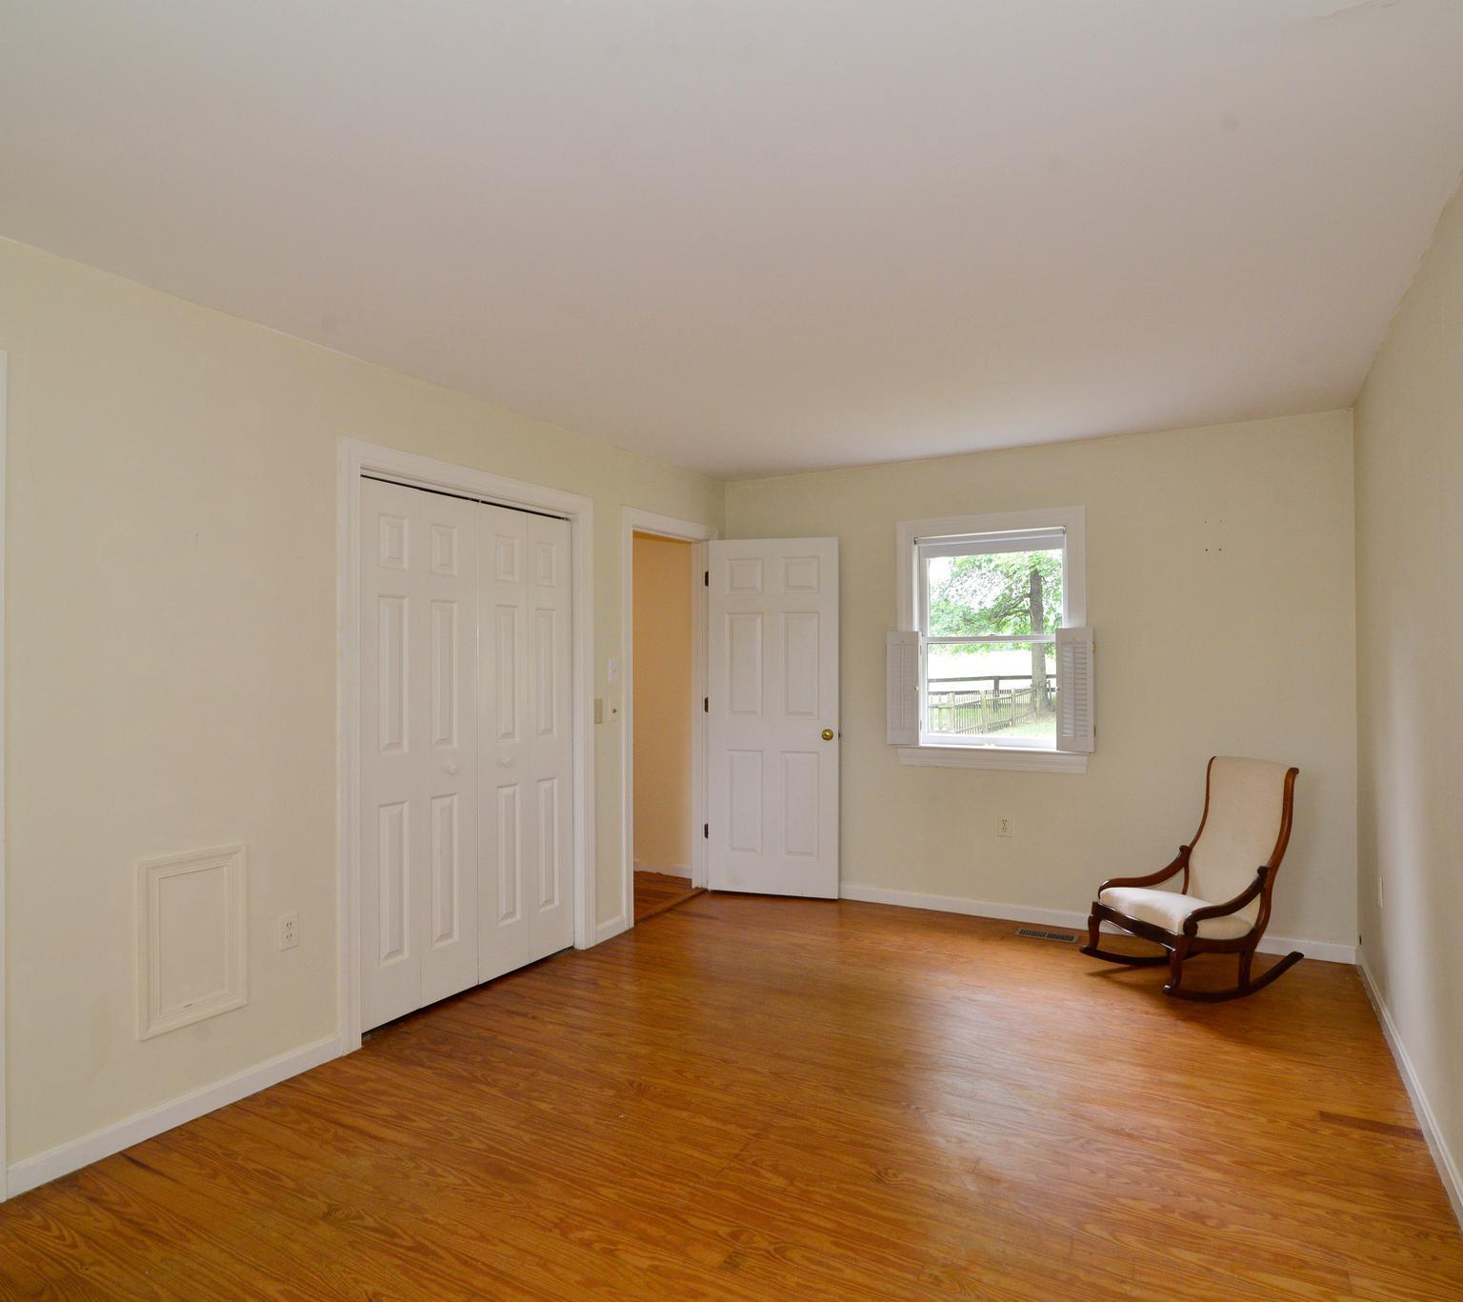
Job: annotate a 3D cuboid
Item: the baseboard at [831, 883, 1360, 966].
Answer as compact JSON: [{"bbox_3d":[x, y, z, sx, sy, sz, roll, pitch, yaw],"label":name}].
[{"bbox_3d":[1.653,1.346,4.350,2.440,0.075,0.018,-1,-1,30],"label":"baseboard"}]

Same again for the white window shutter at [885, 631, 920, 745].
[{"bbox_3d":[0.943,0.207,4.736,0.184,0.620,0.035,-1,-1,30],"label":"white window shutter"}]

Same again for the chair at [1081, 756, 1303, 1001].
[{"bbox_3d":[1.990,0.937,3.774,0.740,0.890,0.530,0,-1,-17],"label":"chair"}]

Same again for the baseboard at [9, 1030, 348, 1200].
[{"bbox_3d":[-1.594,1.355,2.603,0.018,0.074,0.946,-1,-1,30],"label":"baseboard"}]

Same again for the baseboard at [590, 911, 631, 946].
[{"bbox_3d":[-0.601,1.386,4.308,0.018,0.075,0.255,-1,-1,30],"label":"baseboard"}]

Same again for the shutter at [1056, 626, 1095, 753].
[{"bbox_3d":[1.702,0.196,4.295,0.177,0.615,0.035,-1,-1,30],"label":"shutter"}]

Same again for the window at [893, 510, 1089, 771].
[{"bbox_3d":[1.355,-0.045,4.574,0.977,1.335,0.100,-1,-1,30],"label":"window"}]

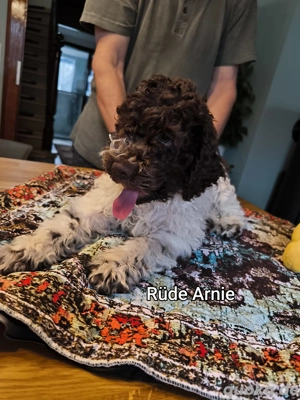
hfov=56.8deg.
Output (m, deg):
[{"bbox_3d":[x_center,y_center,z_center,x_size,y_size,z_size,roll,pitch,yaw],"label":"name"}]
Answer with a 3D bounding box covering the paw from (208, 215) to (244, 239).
[{"bbox_3d":[0.164,0.053,0.590,0.065,0.039,0.068,16,16,11],"label":"paw"}]

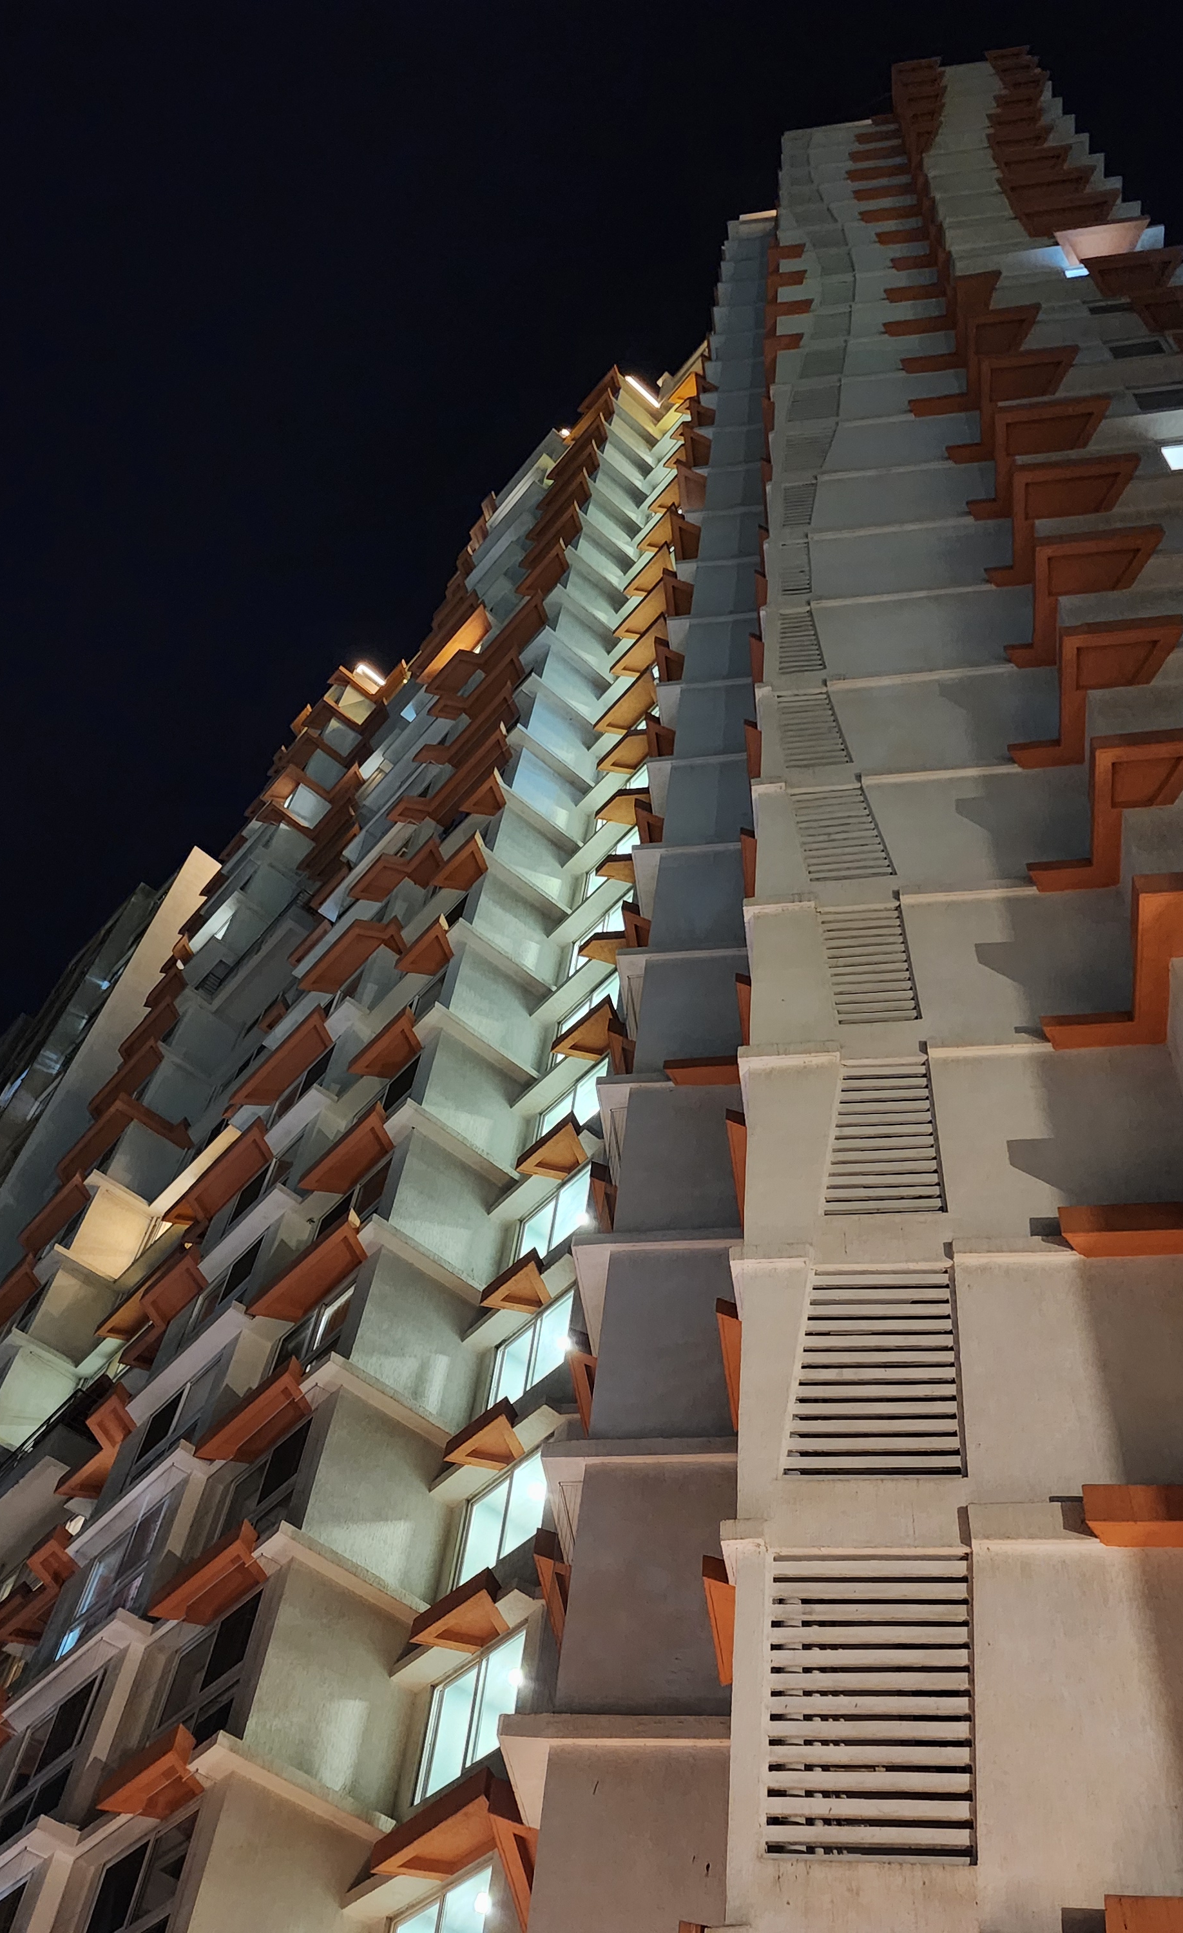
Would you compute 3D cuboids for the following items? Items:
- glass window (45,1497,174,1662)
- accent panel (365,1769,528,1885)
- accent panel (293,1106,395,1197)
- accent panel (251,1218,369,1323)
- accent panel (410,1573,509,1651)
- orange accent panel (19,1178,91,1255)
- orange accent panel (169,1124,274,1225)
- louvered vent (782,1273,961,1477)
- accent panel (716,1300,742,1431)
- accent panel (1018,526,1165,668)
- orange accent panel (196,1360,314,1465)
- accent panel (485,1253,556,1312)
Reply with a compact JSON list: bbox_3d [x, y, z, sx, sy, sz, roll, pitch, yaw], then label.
[{"bbox_3d":[-7.885,10.172,28.075,0.120,2.070,2.650,36,-59,-18],"label":"glass window"},{"bbox_3d":[-1.597,10.139,19.984,0.735,0.306,2.361,37,-59,-17],"label":"accent panel"},{"bbox_3d":[-4.335,3.472,31.498,0.687,0.330,2.539,37,-59,-18],"label":"accent panel"},{"bbox_3d":[-4.655,5.205,29.070,0.687,0.330,2.886,37,-59,-18],"label":"accent panel"},{"bbox_3d":[-1.695,9.207,24.158,0.775,0.350,1.738,37,-59,-18],"label":"accent panel"},{"bbox_3d":[-15.403,7.071,49.616,0.690,0.350,3.621,37,-59,-18],"label":"orange accent panel"},{"bbox_3d":[-7.552,4.293,36.117,0.747,0.330,3.307,37,-59,-18],"label":"orange accent panel"},{"bbox_3d":[2.370,3.435,14.545,1.450,2.260,0.120,-3,-56,9],"label":"louvered vent"},{"bbox_3d":[1.490,3.786,16.242,0.423,0.195,1.629,-3,-56,9],"label":"accent panel"},{"bbox_3d":[6.966,-5.205,24.263,2.130,0.310,1.840,-3,-56,9],"label":"accent panel"},{"bbox_3d":[-5.170,7.167,27.014,0.670,0.330,2.750,37,-59,-18],"label":"orange accent panel"},{"bbox_3d":[-1.081,5.416,28.887,0.730,0.370,1.500,37,-59,-18],"label":"accent panel"}]

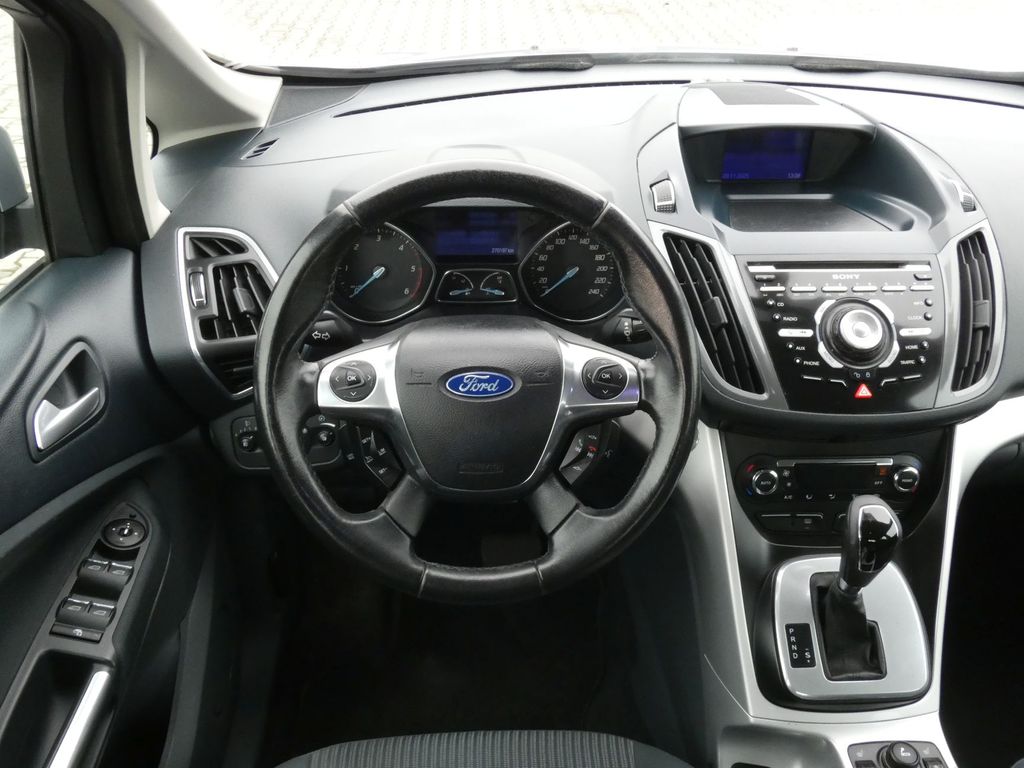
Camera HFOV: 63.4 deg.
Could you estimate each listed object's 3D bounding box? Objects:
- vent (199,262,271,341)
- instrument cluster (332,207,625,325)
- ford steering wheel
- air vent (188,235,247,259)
[{"bbox_3d":[-0.284,-0.086,0.858,0.083,0.081,0.035,-8,15,-14],"label":"vent"},{"bbox_3d":[-0.035,-0.126,0.872,0.308,0.128,0.055,0,13,-3],"label":"instrument cluster"},{"bbox_3d":[-0.027,0.002,0.715,0.375,0.375,0.100,0,10,-3],"label":"ford steering wheel"},{"bbox_3d":[-0.301,-0.141,0.848,0.060,0.024,0.030,-8,15,-14],"label":"air vent"}]

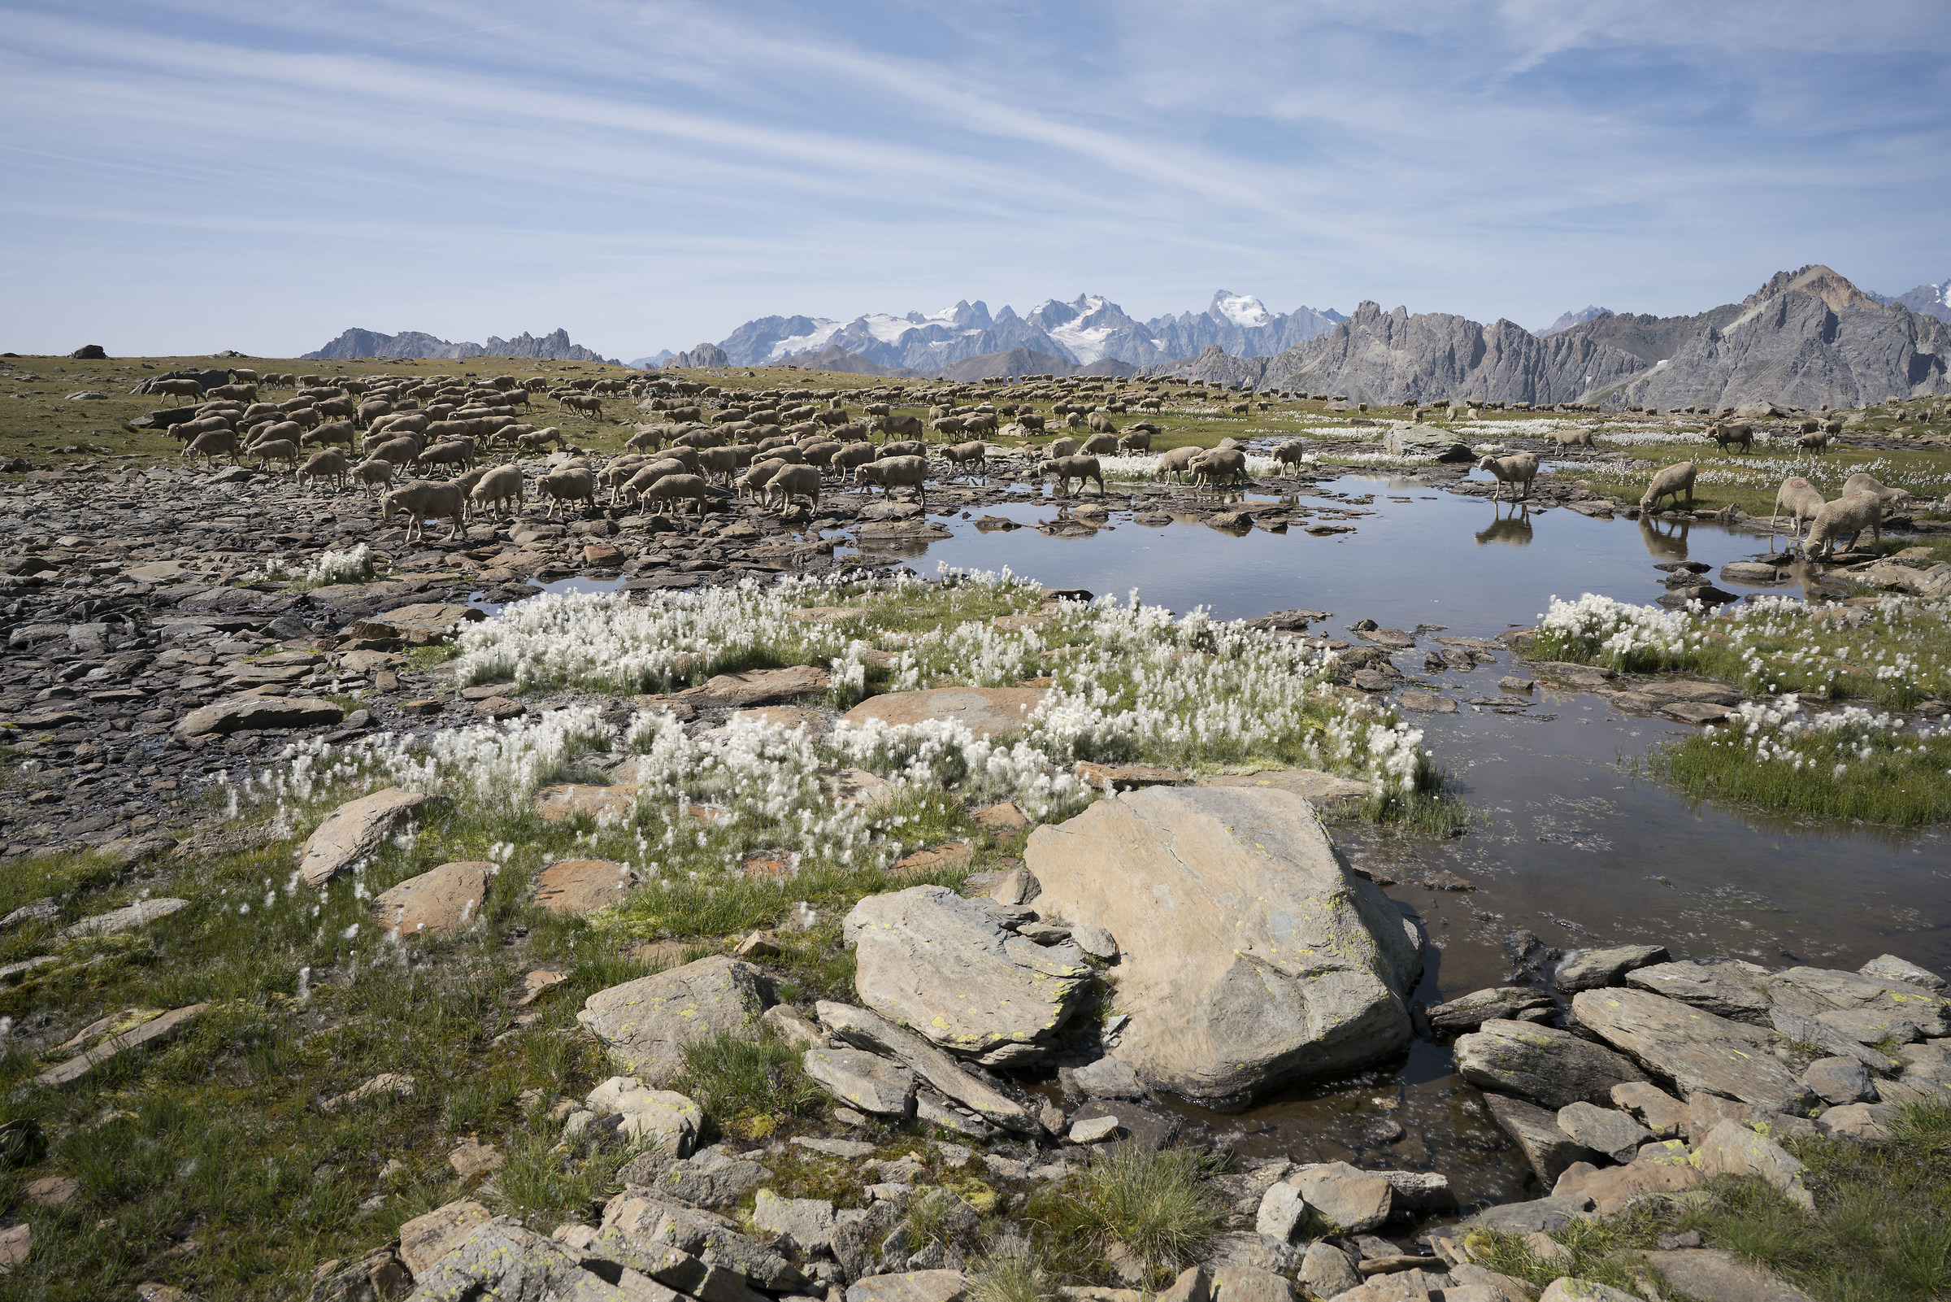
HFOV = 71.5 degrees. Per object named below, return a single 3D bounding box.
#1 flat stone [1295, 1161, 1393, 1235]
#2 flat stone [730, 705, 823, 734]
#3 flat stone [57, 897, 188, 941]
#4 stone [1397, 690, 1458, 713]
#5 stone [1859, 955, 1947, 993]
[{"bbox_3d":[0.789,1.173,2.914,0.210,0.110,0.140,-1,11,-5],"label":"flat stone"},{"bbox_3d":[-1.050,0.381,7.343,0.500,0.130,0.360,2,12,8],"label":"flat stone"},{"bbox_3d":[-2.820,0.881,4.505,0.360,0.080,0.170,-10,15,-41],"label":"flat stone"},{"bbox_3d":[2.644,0.294,7.934,0.350,0.090,0.280,0,11,0],"label":"stone"},{"bbox_3d":[2.638,0.919,3.858,0.220,0.085,0.130,3,12,15],"label":"stone"}]

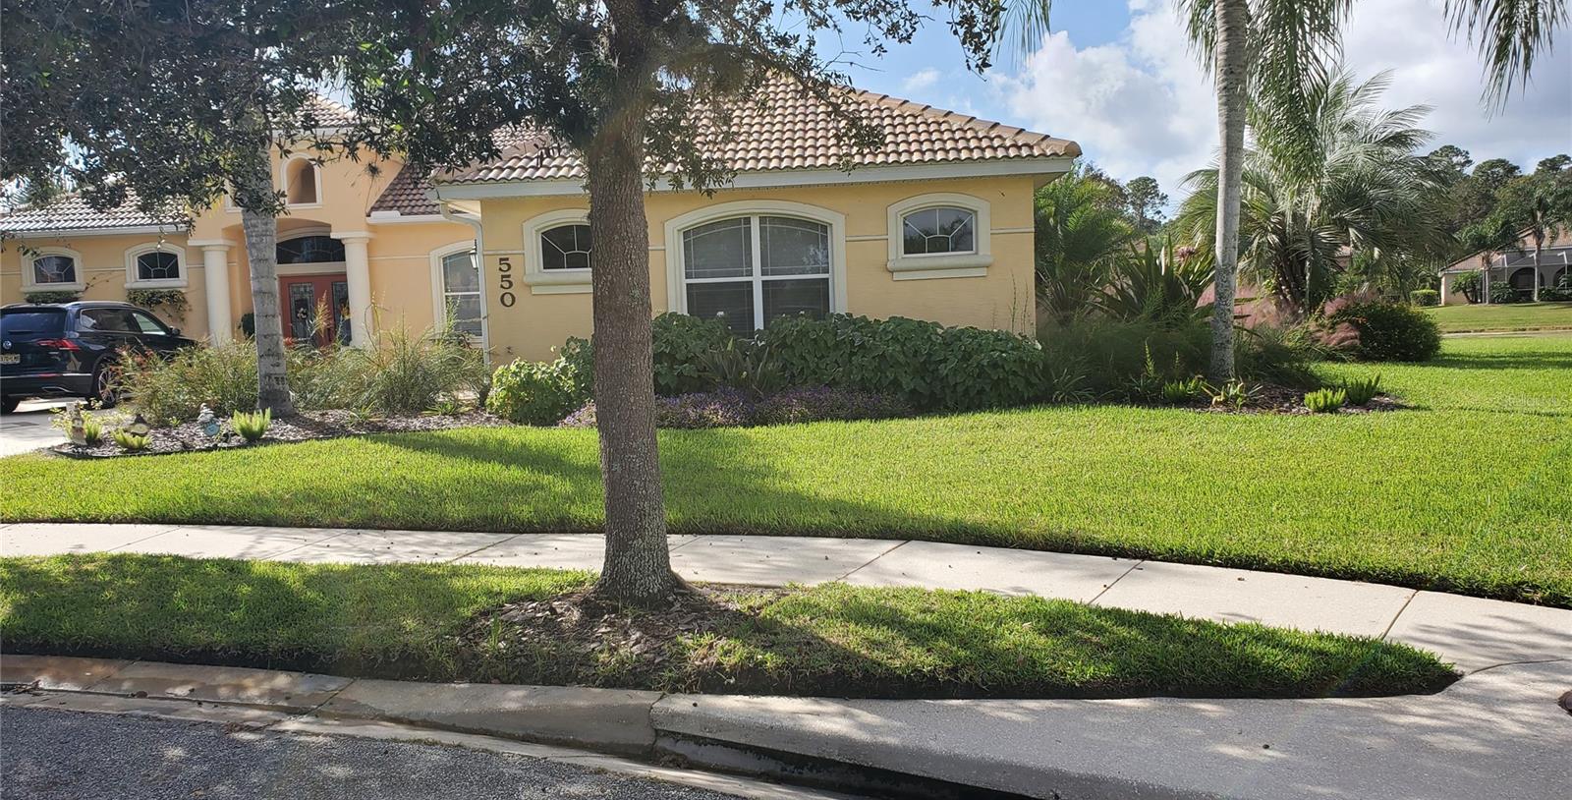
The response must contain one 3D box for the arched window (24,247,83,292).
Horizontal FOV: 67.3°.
[{"bbox_3d":[-15.511,-2.743,25.000,1.250,0.920,0.180,-2,5,4],"label":"arched window"}]

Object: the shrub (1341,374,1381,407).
[{"bbox_3d":[6.830,-0.124,14.000,0.460,0.380,0.440,-2,5,4],"label":"shrub"}]

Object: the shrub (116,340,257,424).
[{"bbox_3d":[-8.633,-0.279,17.145,1.900,1.100,1.650,-2,5,4],"label":"shrub"}]

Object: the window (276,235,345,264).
[{"bbox_3d":[-9.868,-3.185,25.000,1.720,0.640,0.150,-2,5,4],"label":"window"}]

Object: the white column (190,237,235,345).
[{"bbox_3d":[-11.496,-1.787,23.918,0.700,2.850,0.700,-2,5,4],"label":"white column"}]

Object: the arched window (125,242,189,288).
[{"bbox_3d":[-13.287,-2.836,24.900,1.250,0.920,0.180,-2,5,4],"label":"arched window"}]

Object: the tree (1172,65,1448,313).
[{"bbox_3d":[9.138,-3.145,20.503,4.350,4.900,4.200,-2,5,4],"label":"tree"}]

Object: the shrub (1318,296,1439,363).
[{"bbox_3d":[10.450,-1.222,20.800,2.000,1.180,1.800,-2,5,4],"label":"shrub"}]

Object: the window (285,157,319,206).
[{"bbox_3d":[-9.578,-4.320,23.400,0.680,0.980,0.250,-2,5,4],"label":"window"}]

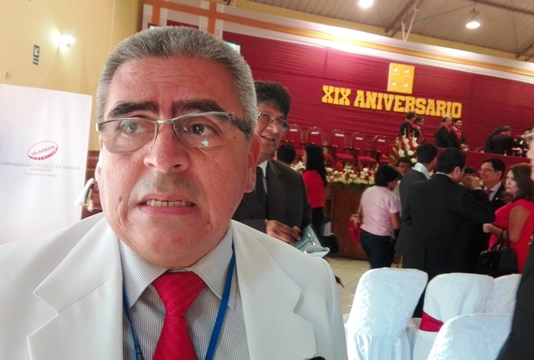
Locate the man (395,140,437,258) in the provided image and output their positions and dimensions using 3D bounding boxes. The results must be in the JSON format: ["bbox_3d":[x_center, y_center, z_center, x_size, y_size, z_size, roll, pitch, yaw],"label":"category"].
[{"bbox_3d":[1.232,0.537,3.864,0.420,1.700,0.520,2,6,-39],"label":"man"}]

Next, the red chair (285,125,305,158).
[{"bbox_3d":[0.664,-0.727,10.259,0.530,1.020,0.560,4,4,-13],"label":"red chair"}]

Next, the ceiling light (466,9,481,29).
[{"bbox_3d":[4.957,-3.877,11.000,0.400,0.450,0.400,4,4,-13],"label":"ceiling light"}]

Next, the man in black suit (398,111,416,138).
[{"bbox_3d":[3.361,-0.852,11.263,0.420,1.680,0.500,5,4,-6],"label":"man in black suit"}]

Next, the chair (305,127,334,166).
[{"bbox_3d":[1.144,-0.682,10.370,0.530,1.020,0.560,4,4,-13],"label":"chair"}]

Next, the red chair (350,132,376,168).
[{"bbox_3d":[2.161,-0.584,10.604,0.530,1.020,0.560,4,4,-13],"label":"red chair"}]

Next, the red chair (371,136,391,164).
[{"bbox_3d":[2.737,-0.526,10.736,0.530,1.020,0.560,4,4,-13],"label":"red chair"}]

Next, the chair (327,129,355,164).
[{"bbox_3d":[1.647,-0.625,10.486,0.530,1.020,0.560,4,4,-13],"label":"chair"}]

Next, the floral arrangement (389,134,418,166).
[{"bbox_3d":[2.237,-0.444,7.400,0.500,0.650,0.450,4,4,-13],"label":"floral arrangement"}]

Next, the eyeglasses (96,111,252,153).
[{"bbox_3d":[-0.093,-0.041,0.495,0.140,0.045,0.140,-5,-3,1],"label":"eyeglasses"}]

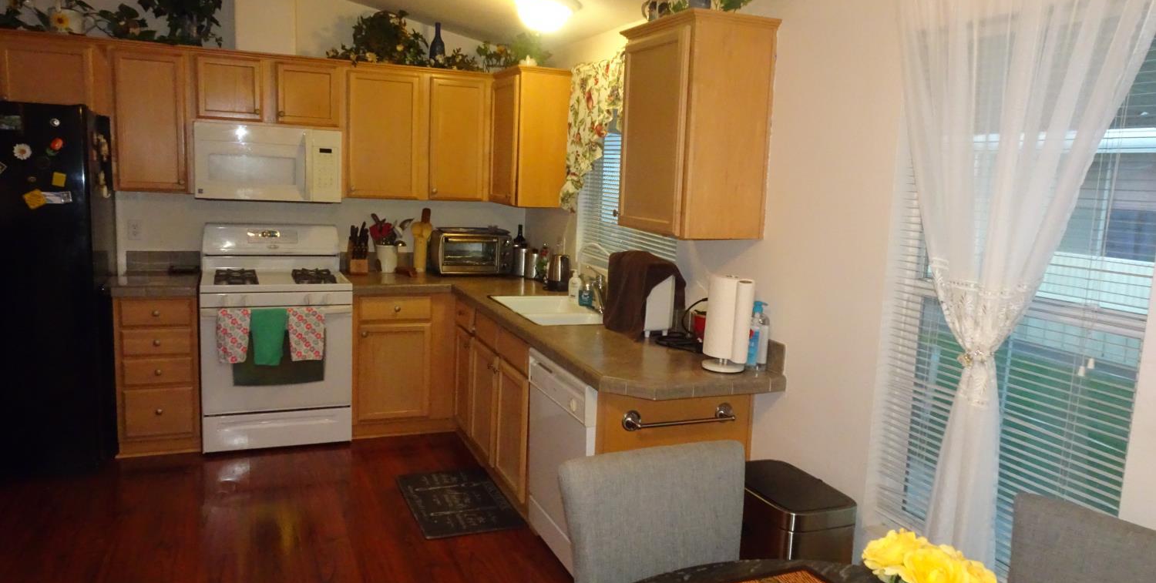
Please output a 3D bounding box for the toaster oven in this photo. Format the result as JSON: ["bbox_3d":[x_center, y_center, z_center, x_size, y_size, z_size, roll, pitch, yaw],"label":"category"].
[{"bbox_3d":[-0.678,-0.256,5.131,0.440,0.272,0.320,-1,10,-23],"label":"toaster oven"}]

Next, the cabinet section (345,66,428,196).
[{"bbox_3d":[-1.201,-0.956,4.917,0.456,0.761,0.320,-1,10,-22],"label":"cabinet section"}]

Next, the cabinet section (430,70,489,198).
[{"bbox_3d":[-0.788,-0.966,5.088,0.383,0.761,0.320,-1,10,-22],"label":"cabinet section"}]

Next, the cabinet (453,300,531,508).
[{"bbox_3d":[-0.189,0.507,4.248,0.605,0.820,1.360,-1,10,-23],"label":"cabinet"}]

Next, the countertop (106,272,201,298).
[{"bbox_3d":[-2.302,-0.042,4.404,0.429,0.050,0.643,-1,9,-22],"label":"countertop"}]

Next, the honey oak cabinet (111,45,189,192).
[{"bbox_3d":[-2.284,-0.920,4.358,0.380,0.755,0.335,-1,10,-23],"label":"honey oak cabinet"}]

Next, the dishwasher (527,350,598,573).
[{"bbox_3d":[0.173,0.694,3.317,0.611,0.846,0.616,-1,9,-22],"label":"dishwasher"}]

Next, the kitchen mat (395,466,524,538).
[{"bbox_3d":[-0.585,1.003,3.847,0.442,0.012,0.757,-1,9,-22],"label":"kitchen mat"}]

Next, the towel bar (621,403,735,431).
[{"bbox_3d":[0.379,0.458,2.901,0.453,0.063,0.067,-1,9,-22],"label":"towel bar"}]

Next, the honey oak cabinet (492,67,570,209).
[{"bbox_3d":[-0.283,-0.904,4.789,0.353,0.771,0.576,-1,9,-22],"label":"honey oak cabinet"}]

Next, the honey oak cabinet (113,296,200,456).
[{"bbox_3d":[-2.314,0.403,4.479,0.409,0.855,0.636,-1,9,-22],"label":"honey oak cabinet"}]

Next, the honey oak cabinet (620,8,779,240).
[{"bbox_3d":[0.428,-0.611,3.058,0.350,0.769,0.560,-1,10,-23],"label":"honey oak cabinet"}]

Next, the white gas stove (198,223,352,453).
[{"bbox_3d":[-1.729,0.228,4.582,0.761,1.185,0.690,-1,10,-23],"label":"white gas stove"}]

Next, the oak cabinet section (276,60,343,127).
[{"bbox_3d":[-1.594,-1.151,4.719,0.358,0.347,0.320,-1,10,-22],"label":"oak cabinet section"}]

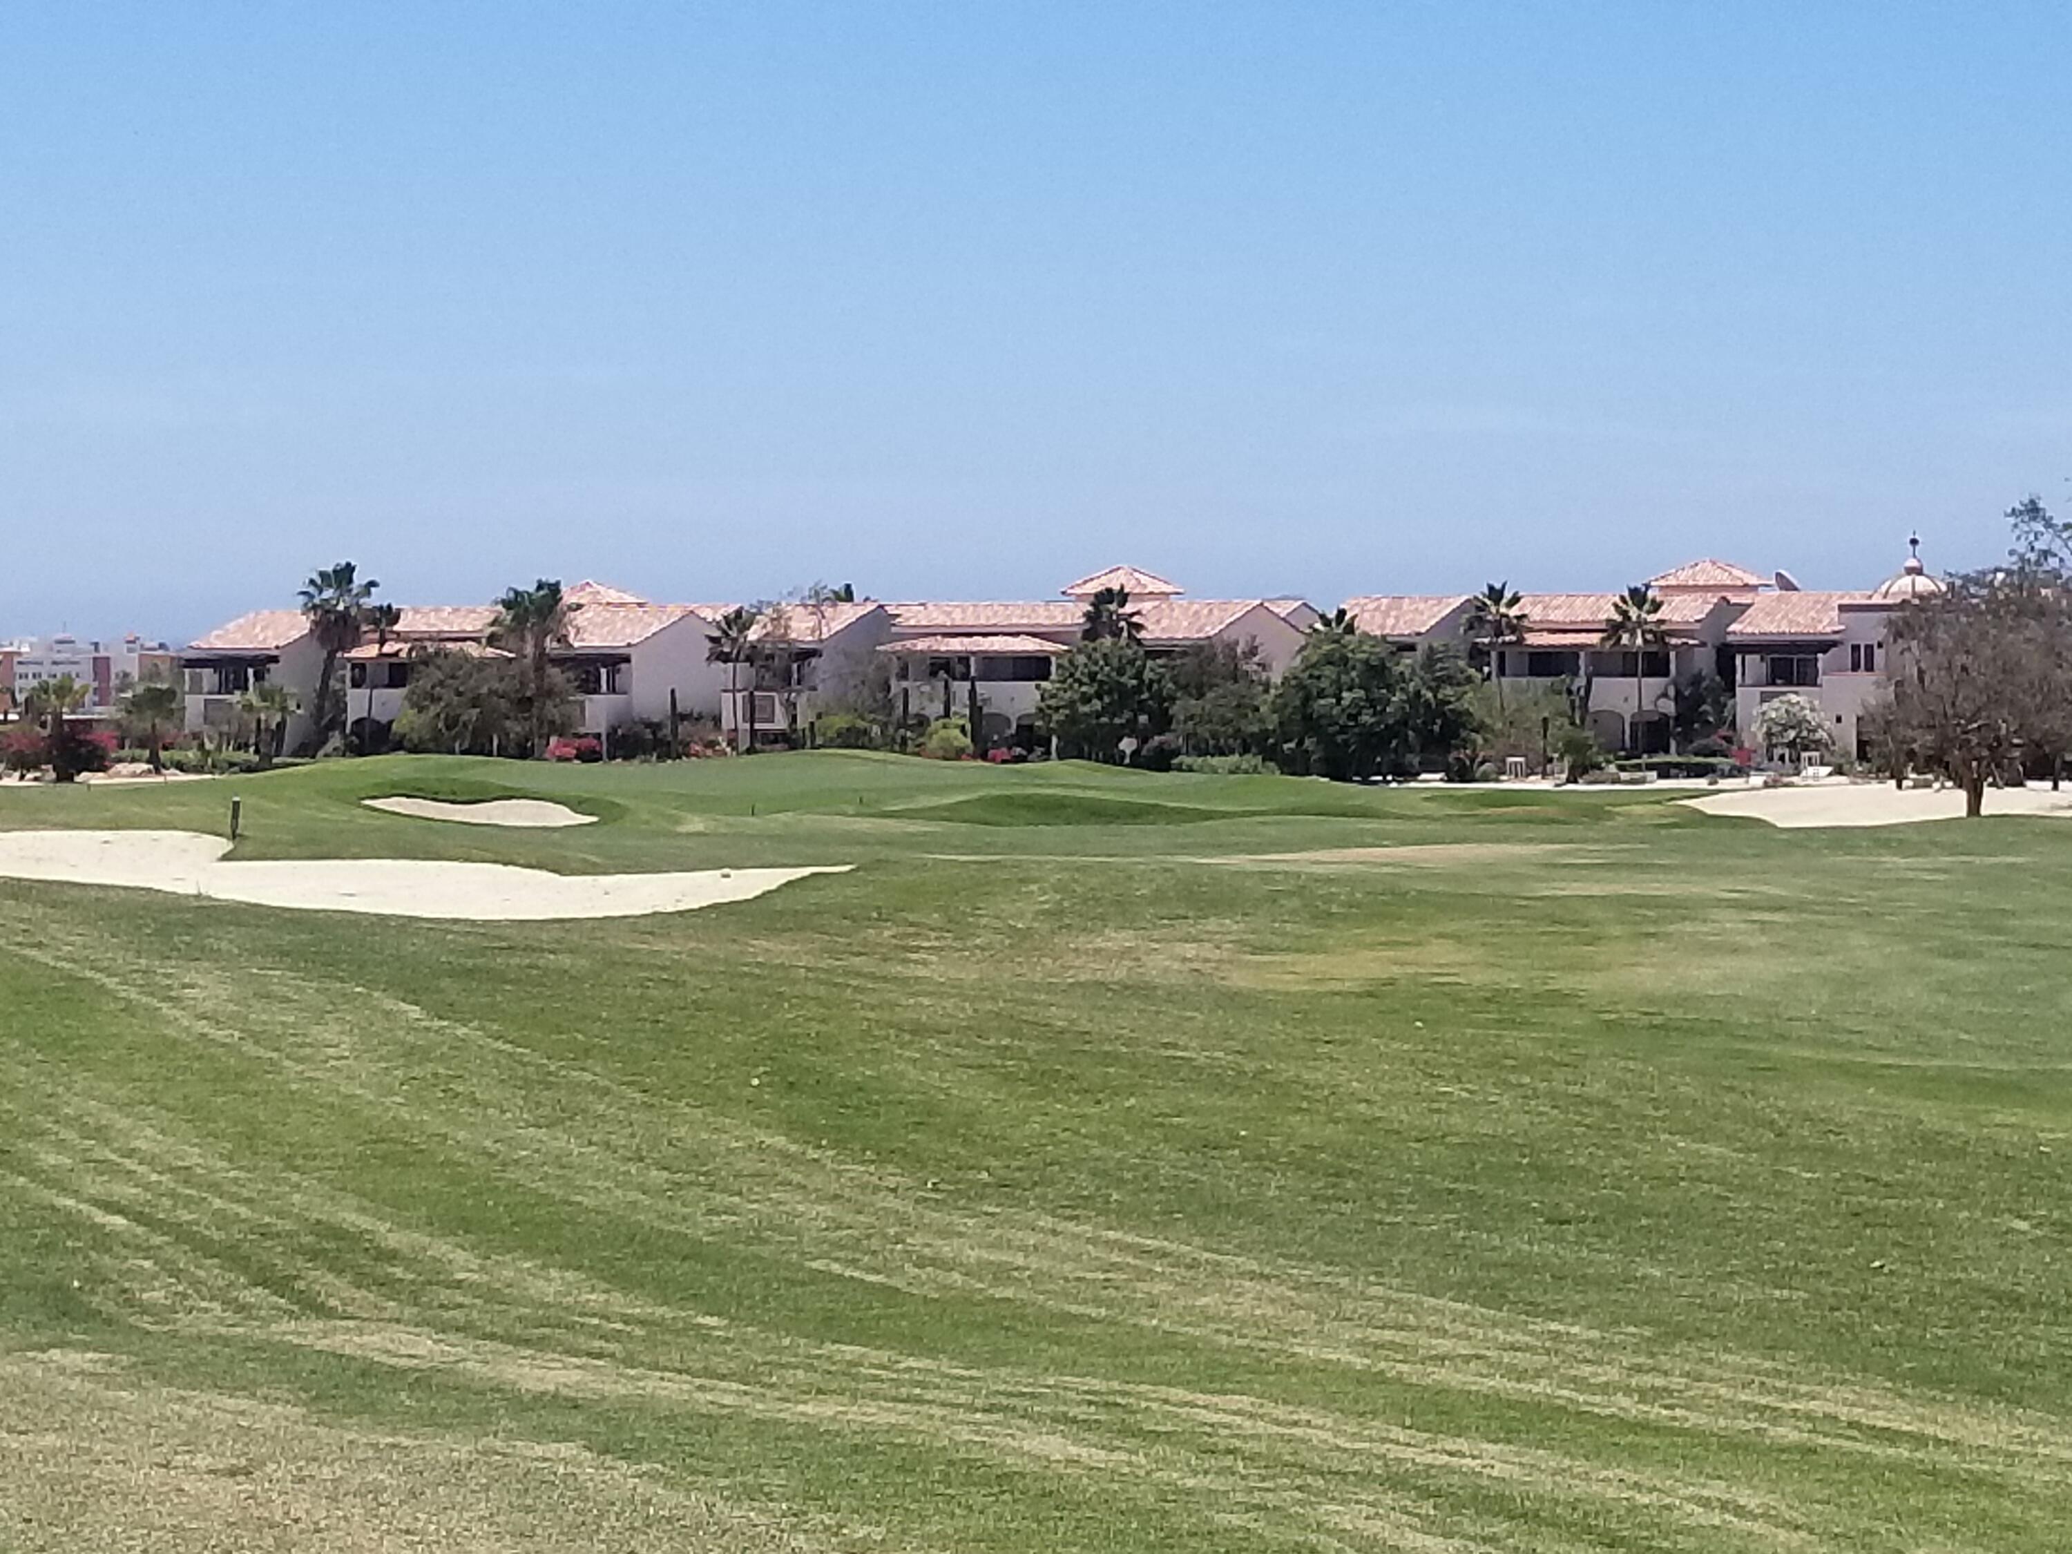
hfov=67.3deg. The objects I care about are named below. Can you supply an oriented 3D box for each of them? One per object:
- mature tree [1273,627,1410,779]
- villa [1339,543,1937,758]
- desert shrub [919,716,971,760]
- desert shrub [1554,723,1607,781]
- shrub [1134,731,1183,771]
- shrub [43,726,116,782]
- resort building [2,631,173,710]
[{"bbox_3d":[13.616,-3.313,70.000,5.800,7.100,5.600,0,1,0],"label":"mature tree"},{"bbox_3d":[33.748,-6.927,90.000,31.500,11.400,14.000,0,1,6],"label":"villa"},{"bbox_3d":[-4.485,-1.842,77.000,2.600,2.300,2.400,0,1,0],"label":"desert shrub"},{"bbox_3d":[24.187,-1.077,69.000,2.300,2.600,2.200,0,1,0],"label":"desert shrub"},{"bbox_3d":[5.497,-1.129,70.000,2.150,2.000,2.000,0,1,0],"label":"shrub"},{"bbox_3d":[-41.837,-0.990,68.000,3.150,2.300,2.800,0,1,0],"label":"shrub"},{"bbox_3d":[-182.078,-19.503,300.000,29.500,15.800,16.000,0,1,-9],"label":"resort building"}]

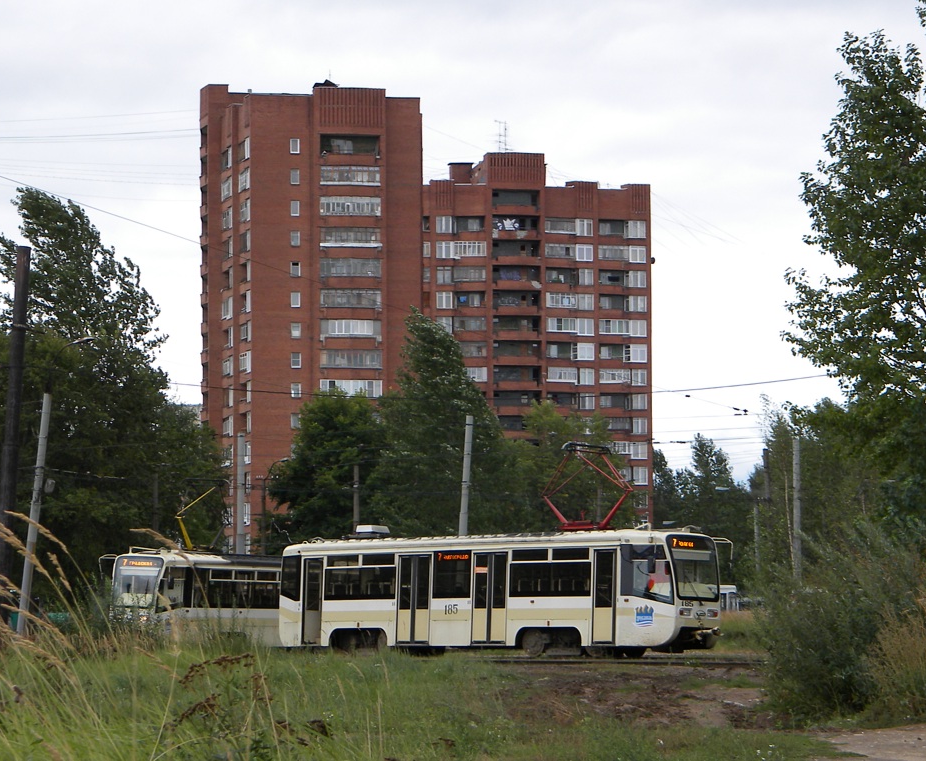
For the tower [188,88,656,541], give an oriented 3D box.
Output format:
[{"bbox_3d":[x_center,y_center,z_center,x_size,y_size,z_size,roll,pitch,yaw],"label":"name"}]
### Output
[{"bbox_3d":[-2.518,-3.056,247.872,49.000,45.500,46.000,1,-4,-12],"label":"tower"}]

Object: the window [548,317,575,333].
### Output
[{"bbox_3d":[11.213,-6.198,275.103,3.490,1.698,0.250,1,-4,-12],"label":"window"}]

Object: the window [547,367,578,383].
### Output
[{"bbox_3d":[11.225,-0.563,274.689,3.543,1.806,0.250,1,-4,-12],"label":"window"}]

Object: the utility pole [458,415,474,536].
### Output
[{"bbox_3d":[-0.027,5.543,88.452,0.340,8.674,0.340,4,-6,0],"label":"utility pole"}]

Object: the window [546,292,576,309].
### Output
[{"bbox_3d":[11.193,-8.994,275.305,3.551,1.757,0.250,1,-4,-12],"label":"window"}]

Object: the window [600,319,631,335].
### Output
[{"bbox_3d":[17.267,-6.058,276.404,3.758,1.706,0.250,1,-4,-12],"label":"window"}]

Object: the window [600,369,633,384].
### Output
[{"bbox_3d":[17.270,-0.396,275.987,3.811,1.701,0.250,1,-4,-12],"label":"window"}]

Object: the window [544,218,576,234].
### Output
[{"bbox_3d":[11.048,-17.388,275.893,3.675,1.788,0.250,1,-4,-12],"label":"window"}]

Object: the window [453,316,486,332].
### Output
[{"bbox_3d":[0.717,-6.181,269.439,3.491,1.706,0.200,1,-6,-11],"label":"window"}]

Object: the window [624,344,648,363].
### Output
[{"bbox_3d":[19.287,-3.019,272.941,2.624,1.954,0.200,1,-6,-11],"label":"window"}]

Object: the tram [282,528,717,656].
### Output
[{"bbox_3d":[0.928,6.537,73.542,14.800,3.550,2.500,-5,-7,36],"label":"tram"}]

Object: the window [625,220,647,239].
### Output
[{"bbox_3d":[19.401,-16.885,272.962,2.396,1.954,0.200,1,-6,-11],"label":"window"}]

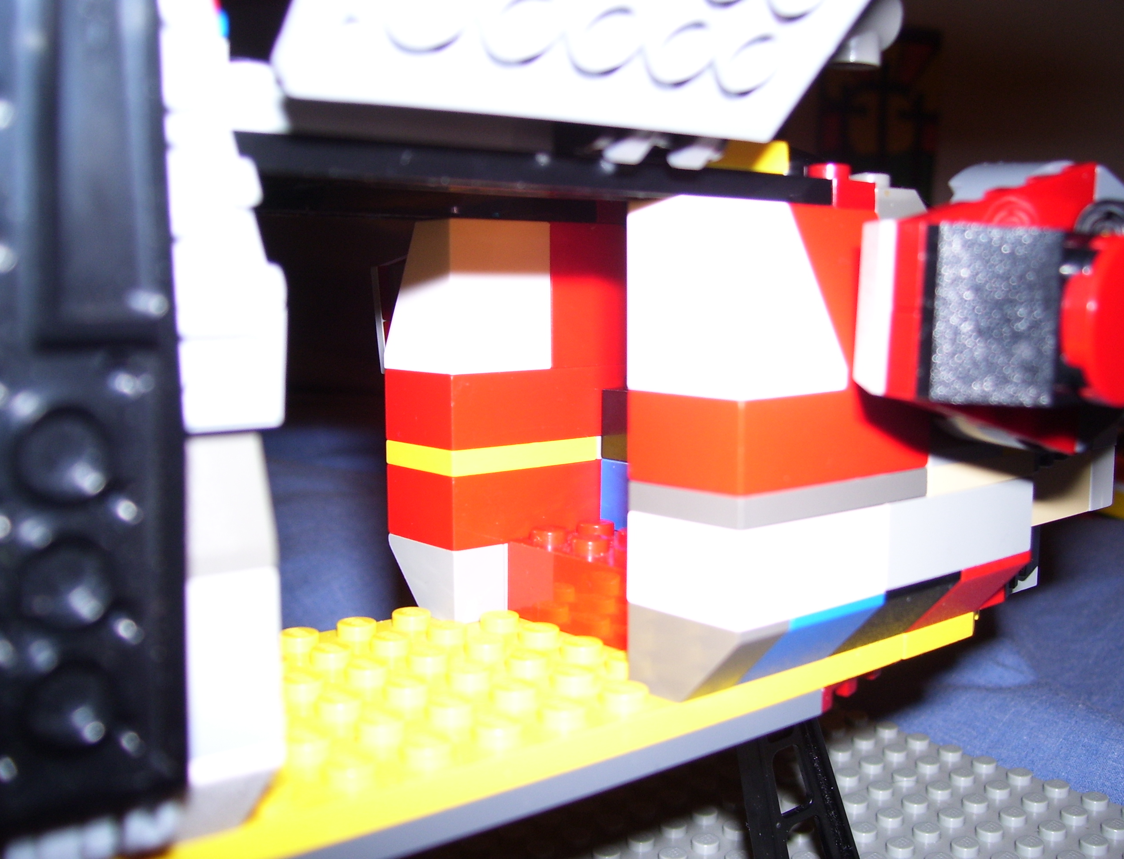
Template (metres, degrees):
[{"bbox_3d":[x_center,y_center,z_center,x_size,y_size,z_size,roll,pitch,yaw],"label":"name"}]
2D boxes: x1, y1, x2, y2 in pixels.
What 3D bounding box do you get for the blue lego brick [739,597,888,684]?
[{"bbox_3d":[0.024,0.022,0.137,0.016,0.010,0.016,-6,8,-40],"label":"blue lego brick"}]

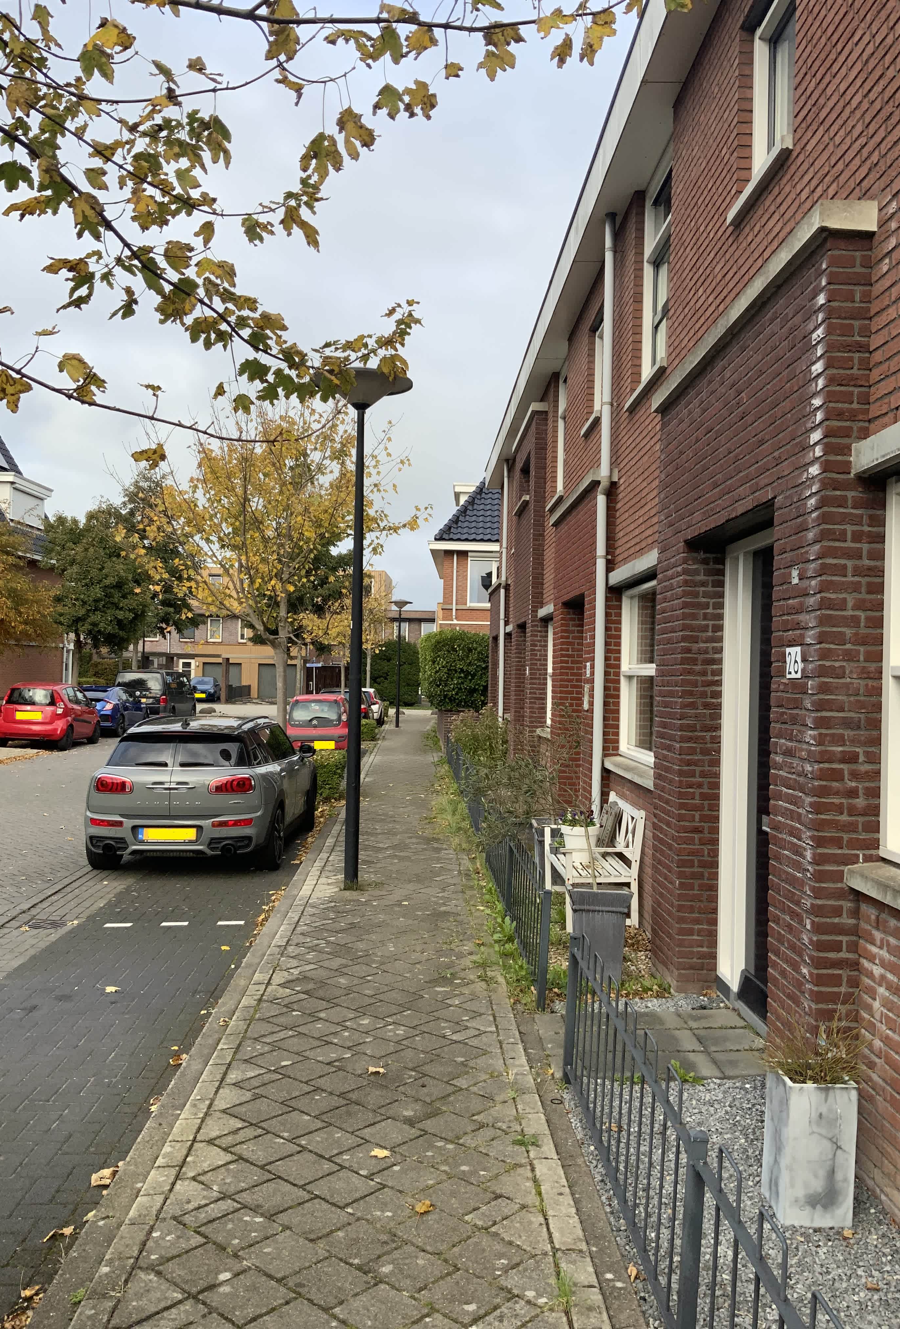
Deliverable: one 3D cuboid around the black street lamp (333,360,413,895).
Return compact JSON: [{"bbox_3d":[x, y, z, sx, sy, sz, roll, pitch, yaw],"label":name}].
[{"bbox_3d":[-0.775,-0.273,9.293,0.860,4.250,0.860,1,0,-2],"label":"black street lamp"}]

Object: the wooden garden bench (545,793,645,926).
[{"bbox_3d":[1.044,1.431,8.270,0.574,0.851,1.228,1,0,-2],"label":"wooden garden bench"}]

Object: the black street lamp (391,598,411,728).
[{"bbox_3d":[-1.680,-0.073,36.567,0.840,4.250,0.840,1,0,-2],"label":"black street lamp"}]

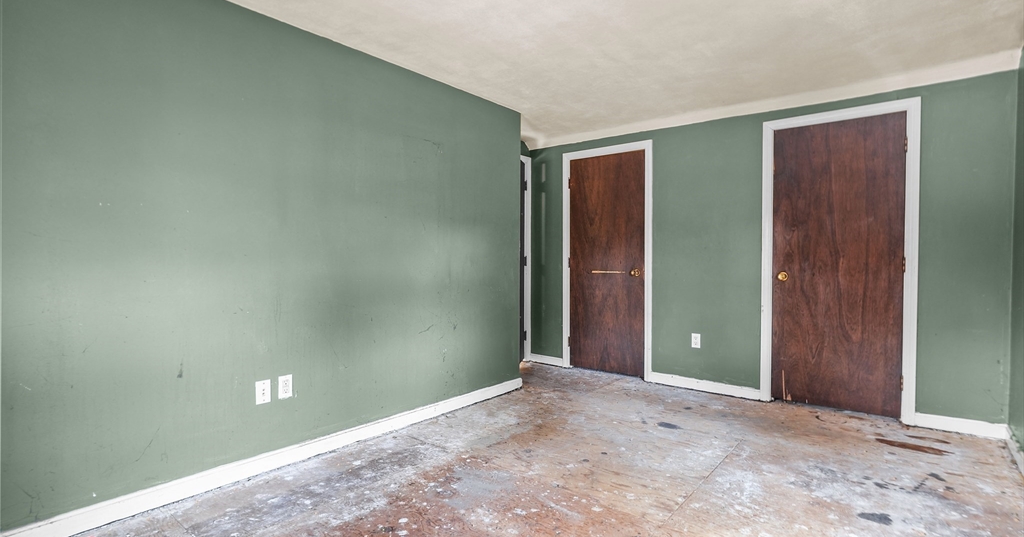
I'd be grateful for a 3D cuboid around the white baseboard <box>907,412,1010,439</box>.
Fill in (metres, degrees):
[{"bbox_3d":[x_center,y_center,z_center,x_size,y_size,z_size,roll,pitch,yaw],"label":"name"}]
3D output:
[{"bbox_3d":[2.754,0.971,2.978,0.419,0.089,0.020,1,1,39],"label":"white baseboard"}]

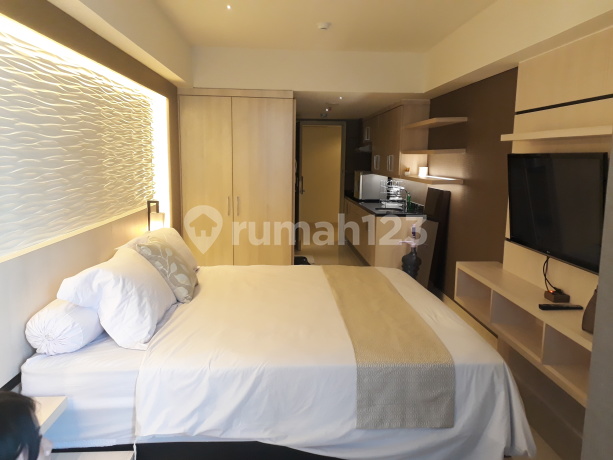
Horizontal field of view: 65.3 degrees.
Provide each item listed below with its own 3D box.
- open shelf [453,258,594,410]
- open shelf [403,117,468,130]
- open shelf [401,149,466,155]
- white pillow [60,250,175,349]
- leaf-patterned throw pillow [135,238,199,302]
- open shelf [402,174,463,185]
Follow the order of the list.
[{"bbox_3d":[1.427,0.554,2.961,0.350,0.310,1.850,0,9,-3],"label":"open shelf"},{"bbox_3d":[1.341,-1.129,5.119,0.315,0.038,1.230,0,9,-3],"label":"open shelf"},{"bbox_3d":[1.336,-0.836,5.163,0.315,0.038,1.230,0,9,-3],"label":"open shelf"},{"bbox_3d":[-0.930,0.308,2.491,0.470,0.210,0.640,42,5,-8],"label":"white pillow"},{"bbox_3d":[-0.880,0.210,3.062,0.140,0.430,0.440,-41,7,6],"label":"leaf-patterned throw pillow"},{"bbox_3d":[1.332,-0.548,5.207,0.315,0.038,1.230,0,9,-3],"label":"open shelf"}]

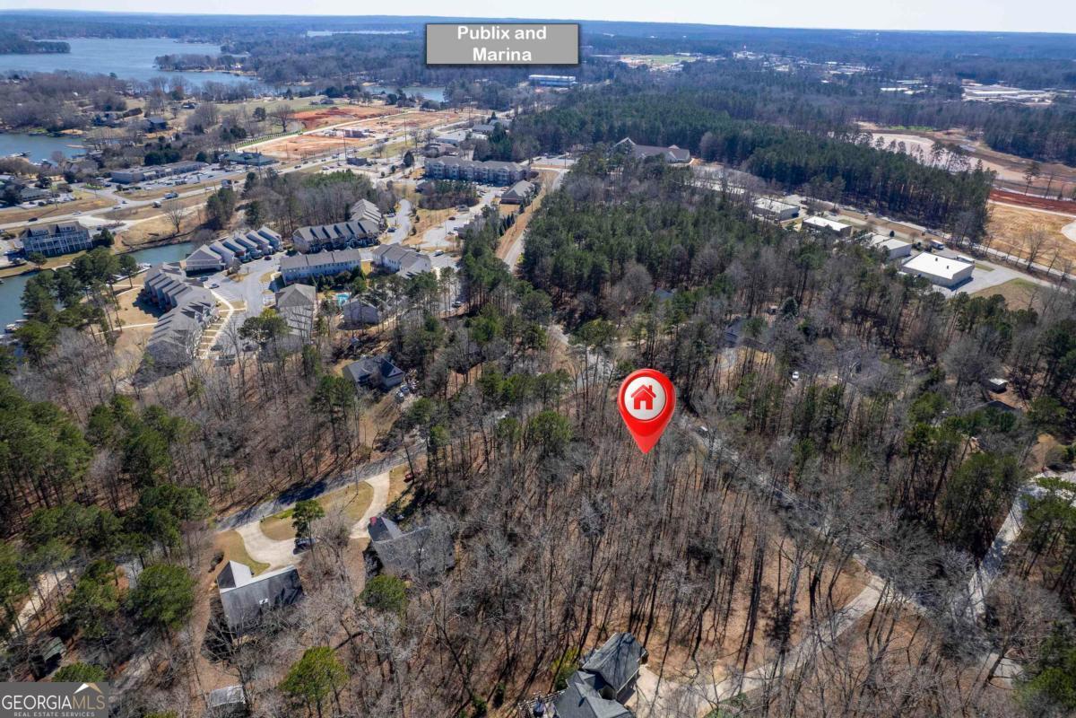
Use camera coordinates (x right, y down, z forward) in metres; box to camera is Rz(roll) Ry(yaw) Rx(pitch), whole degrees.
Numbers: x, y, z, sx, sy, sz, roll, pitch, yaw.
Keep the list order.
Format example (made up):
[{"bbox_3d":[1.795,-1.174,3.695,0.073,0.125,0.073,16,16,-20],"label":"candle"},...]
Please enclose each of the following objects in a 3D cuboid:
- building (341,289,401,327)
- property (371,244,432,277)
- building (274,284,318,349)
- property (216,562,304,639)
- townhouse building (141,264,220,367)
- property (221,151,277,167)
[{"bbox_3d":[-73.570,-23.760,291.010,18.000,9.500,13.500,6,28,9],"label":"building"},{"bbox_3d":[-67.939,-49.542,330.758,29.949,9.854,14.975,25,36,38],"label":"property"},{"bbox_3d":[-101.990,-19.260,278.930,14.500,11.500,46.000,-5,28,-12],"label":"building"},{"bbox_3d":[-57.145,47.502,135.432,14.274,8.017,15.838,-13,31,-26],"label":"property"},{"bbox_3d":[-148.606,-21.591,272.331,25.119,10.434,85.983,-13,30,-25],"label":"townhouse building"},{"bbox_3d":[-234.926,-162.834,532.994,36.643,6.750,24.107,16,31,26],"label":"property"}]

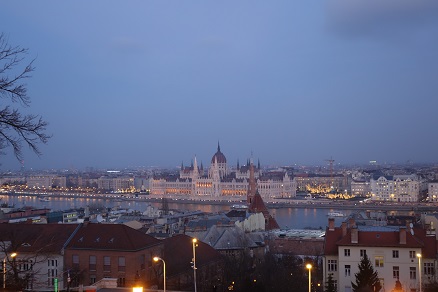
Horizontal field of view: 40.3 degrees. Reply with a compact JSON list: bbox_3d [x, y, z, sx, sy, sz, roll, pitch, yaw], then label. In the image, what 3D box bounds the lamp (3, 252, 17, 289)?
[{"bbox_3d":[-26.778,17.064,76.523,1.500,6.500,0.350,-1,-2,0],"label":"lamp"}]

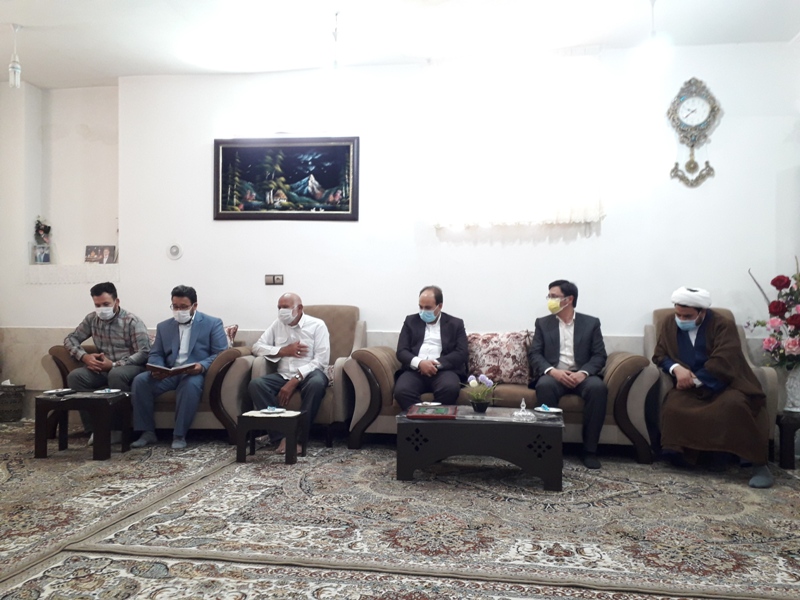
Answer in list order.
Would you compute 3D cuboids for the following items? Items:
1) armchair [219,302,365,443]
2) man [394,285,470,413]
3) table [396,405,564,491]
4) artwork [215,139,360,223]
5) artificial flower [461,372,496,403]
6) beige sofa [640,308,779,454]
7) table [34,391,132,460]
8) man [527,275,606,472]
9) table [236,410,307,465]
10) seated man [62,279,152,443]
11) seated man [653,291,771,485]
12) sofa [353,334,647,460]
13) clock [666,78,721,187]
[{"bbox_3d":[-0.702,0.555,4.961,0.798,1.034,0.877,0,0,9],"label":"armchair"},{"bbox_3d":[0.231,0.483,4.547,0.522,1.192,0.768,0,0,9],"label":"man"},{"bbox_3d":[0.503,0.902,3.907,0.969,0.386,0.470,0,0,11],"label":"table"},{"bbox_3d":[-1.018,-1.071,5.567,1.349,0.739,0.039,0,0,9],"label":"artwork"},{"bbox_3d":[0.501,0.551,3.933,0.214,0.189,0.170,0,0,11],"label":"artificial flower"},{"bbox_3d":[2.216,0.580,4.596,0.778,1.034,0.857,0,0,9],"label":"beige sofa"},{"bbox_3d":[-2.138,0.852,4.276,0.502,0.409,0.335,0,0,5],"label":"table"},{"bbox_3d":[1.205,0.478,4.514,0.540,1.247,0.800,0,0,12],"label":"man"},{"bbox_3d":[-0.867,0.935,4.280,0.411,0.304,0.260,0,0,7],"label":"table"},{"bbox_3d":[-2.305,0.457,4.942,0.571,1.202,0.768,1,0,-6],"label":"seated man"},{"bbox_3d":[2.066,0.510,4.193,0.660,1.192,0.950,0,0,18],"label":"seated man"},{"bbox_3d":[0.719,0.680,4.749,2.167,0.808,0.906,0,0,9],"label":"sofa"},{"bbox_3d":[2.239,-1.278,4.760,0.370,0.805,0.070,0,0,9],"label":"clock"}]

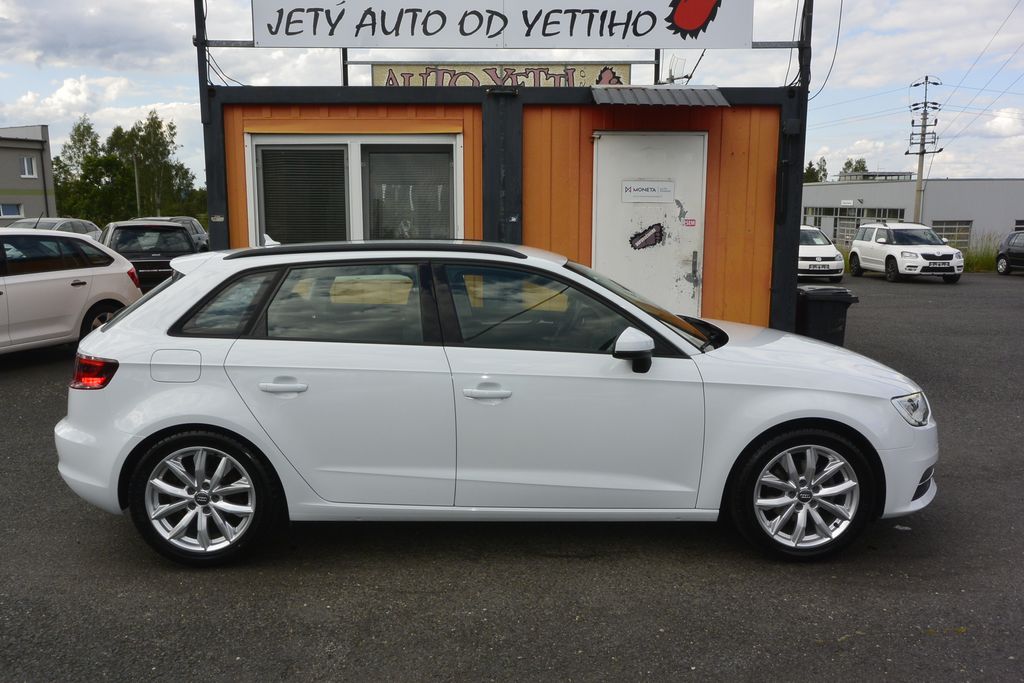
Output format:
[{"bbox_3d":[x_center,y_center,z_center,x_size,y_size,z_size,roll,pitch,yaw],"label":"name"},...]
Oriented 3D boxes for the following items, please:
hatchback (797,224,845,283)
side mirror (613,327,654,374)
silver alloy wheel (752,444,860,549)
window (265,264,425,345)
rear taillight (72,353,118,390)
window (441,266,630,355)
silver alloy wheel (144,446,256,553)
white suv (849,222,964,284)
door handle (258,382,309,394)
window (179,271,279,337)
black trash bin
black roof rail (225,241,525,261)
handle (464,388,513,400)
[{"bbox_3d":[8.140,-2.551,22.265,1.780,1.540,4.400,0,8,3],"label":"hatchback"},{"bbox_3d":[0.521,0.037,3.244,0.180,0.205,0.220,0,8,-2],"label":"side mirror"},{"bbox_3d":[1.295,0.673,3.461,0.470,0.470,0.180,0,8,-2],"label":"silver alloy wheel"},{"bbox_3d":[-0.712,-0.165,3.328,0.680,0.370,0.060,0,-14,-2],"label":"window"},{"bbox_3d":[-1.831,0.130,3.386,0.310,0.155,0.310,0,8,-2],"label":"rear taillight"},{"bbox_3d":[0.122,-0.147,3.357,0.820,0.410,0.060,0,-14,-2],"label":"window"},{"bbox_3d":[-1.343,0.670,3.395,0.470,0.470,0.190,0,8,-2],"label":"silver alloy wheel"},{"bbox_3d":[11.450,-2.670,22.400,1.790,1.680,4.220,1,9,3],"label":"white suv"},{"bbox_3d":[-0.962,0.196,3.242,0.212,0.043,0.048,0,8,-2],"label":"door handle"},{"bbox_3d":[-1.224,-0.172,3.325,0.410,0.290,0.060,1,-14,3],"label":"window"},{"bbox_3d":[2.736,0.005,6.934,0.550,0.950,0.490,1,8,8],"label":"black trash bin"},{"bbox_3d":[-0.613,-0.405,3.470,1.366,0.073,0.060,0,9,-1],"label":"black roof rail"},{"bbox_3d":[-0.104,0.222,3.273,0.215,0.043,0.048,0,8,-2],"label":"handle"}]

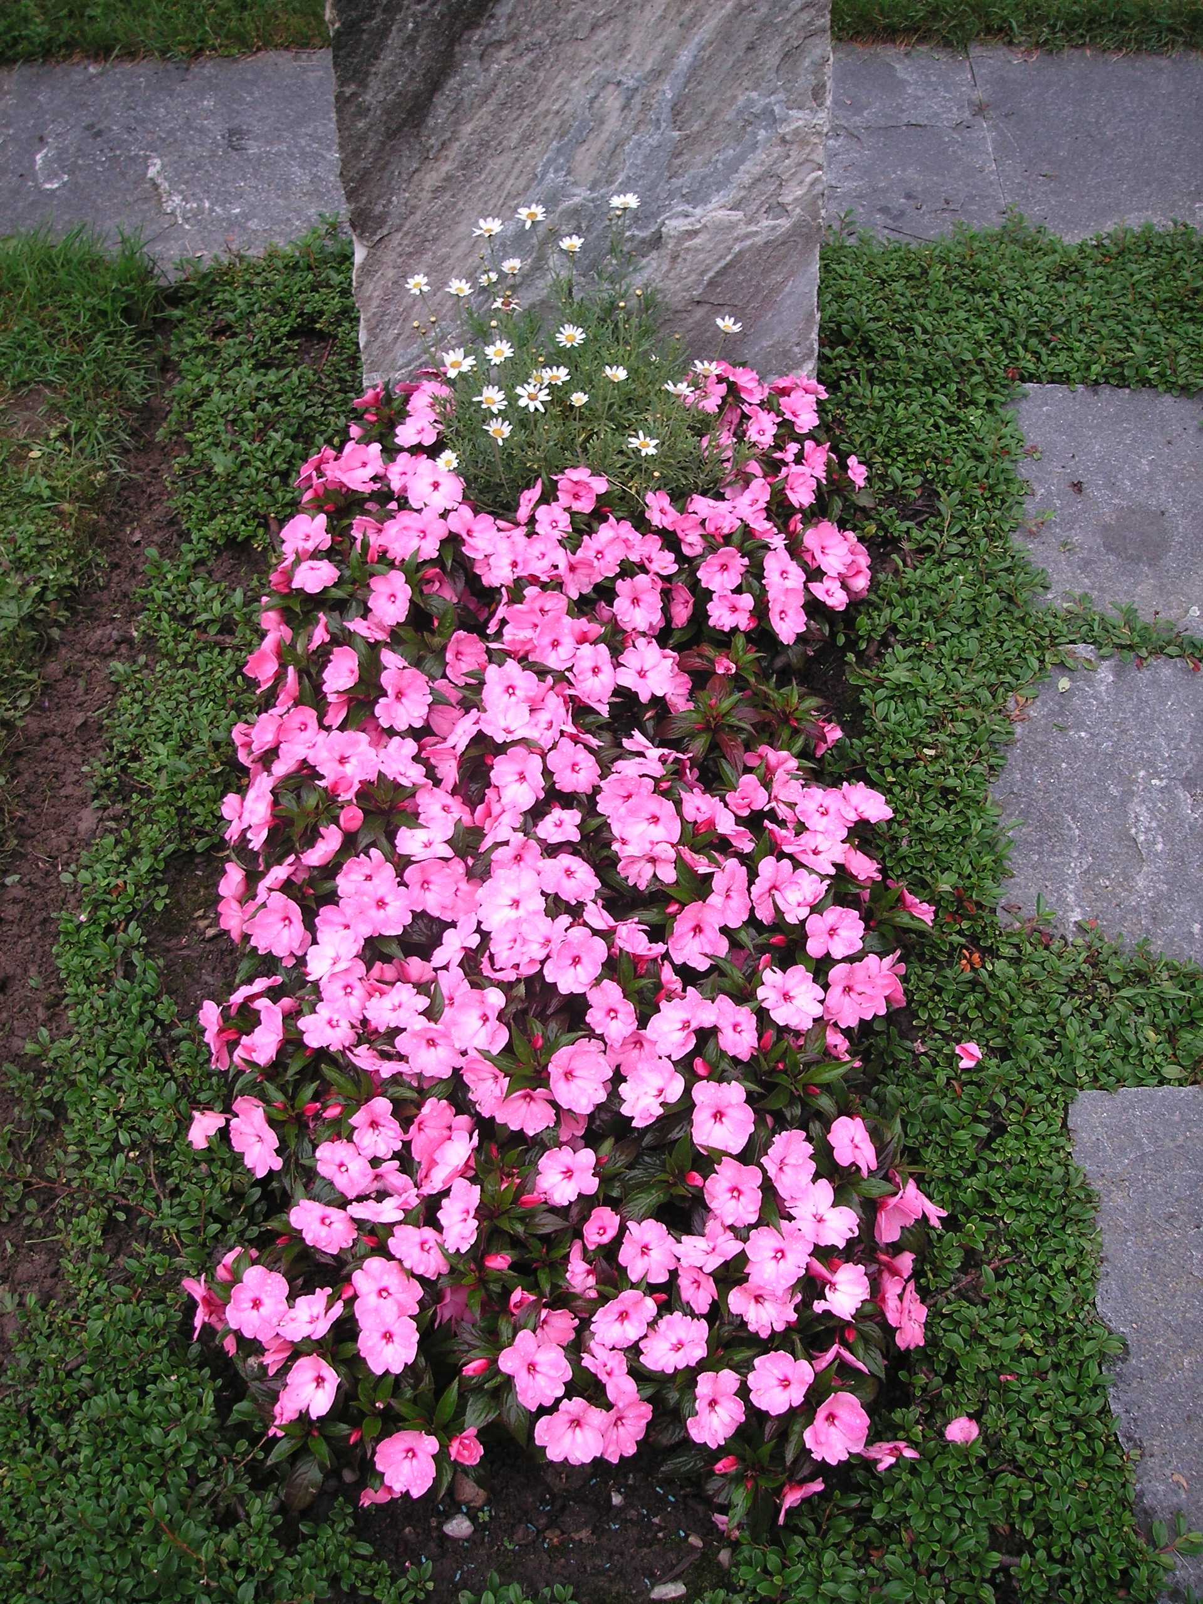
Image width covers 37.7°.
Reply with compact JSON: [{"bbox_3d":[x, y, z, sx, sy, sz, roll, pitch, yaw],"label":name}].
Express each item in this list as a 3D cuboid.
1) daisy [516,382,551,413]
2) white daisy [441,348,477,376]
[{"bbox_3d":[-0.077,-0.460,2.000,0.040,0.013,0.040,0,64,0],"label":"daisy"},{"bbox_3d":[-0.164,-0.506,2.030,0.039,0.013,0.039,1,62,-1],"label":"white daisy"}]

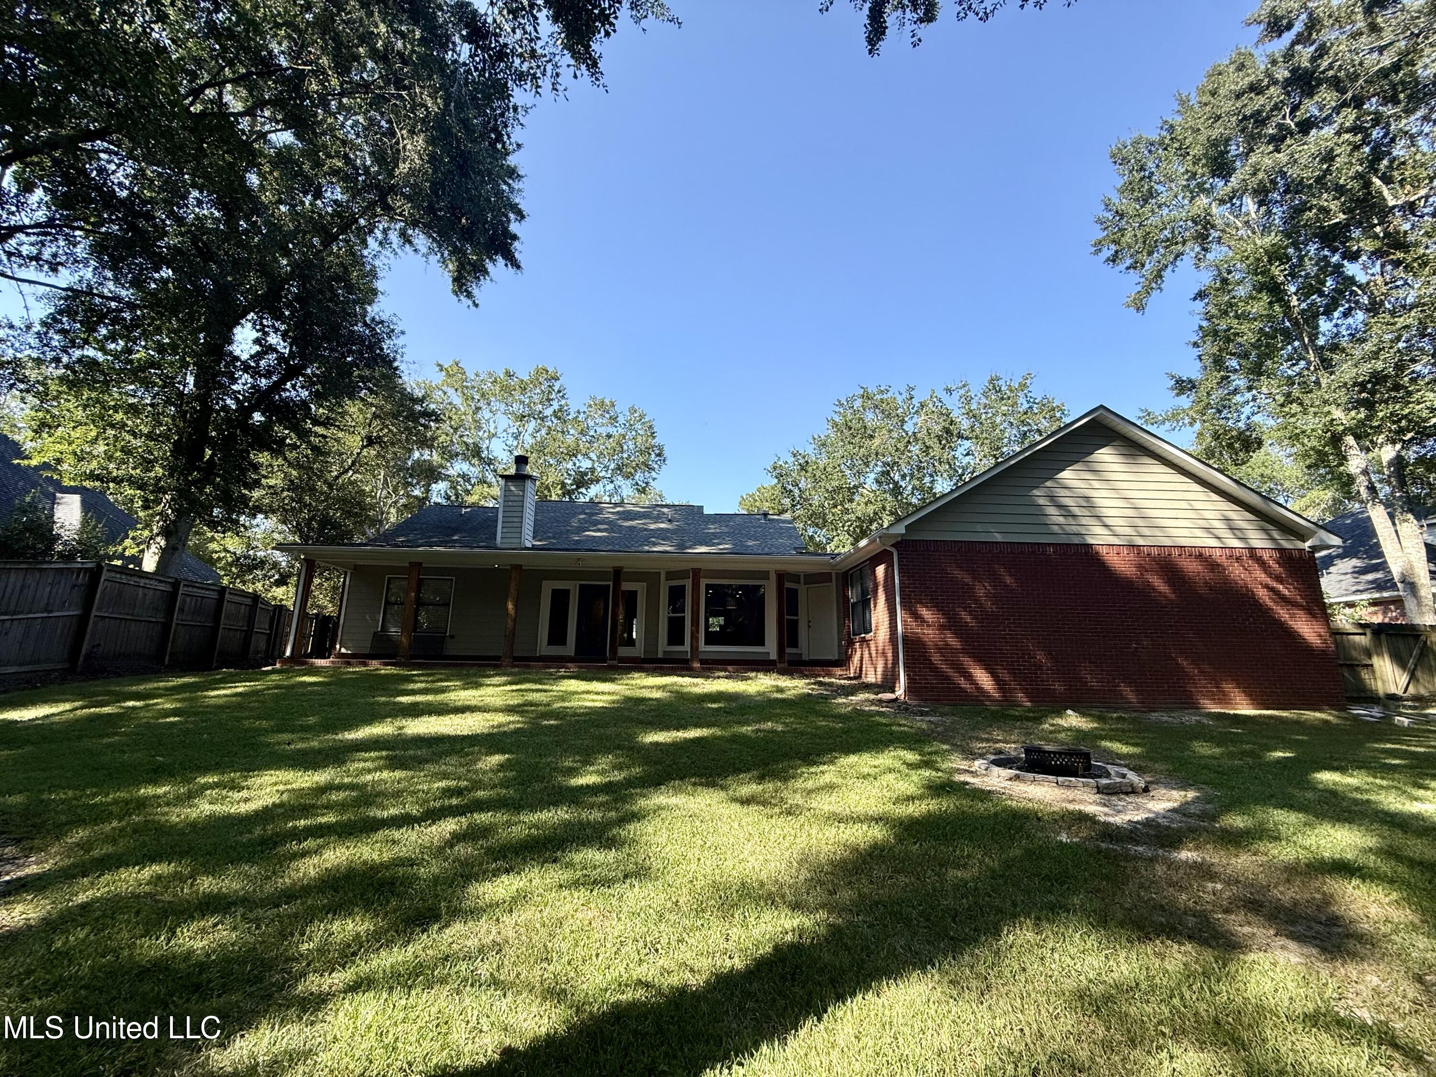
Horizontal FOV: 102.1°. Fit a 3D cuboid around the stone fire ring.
[{"bbox_3d":[3.598,2.478,6.187,1.571,0.123,1.571,-6,-14,28],"label":"stone fire ring"}]

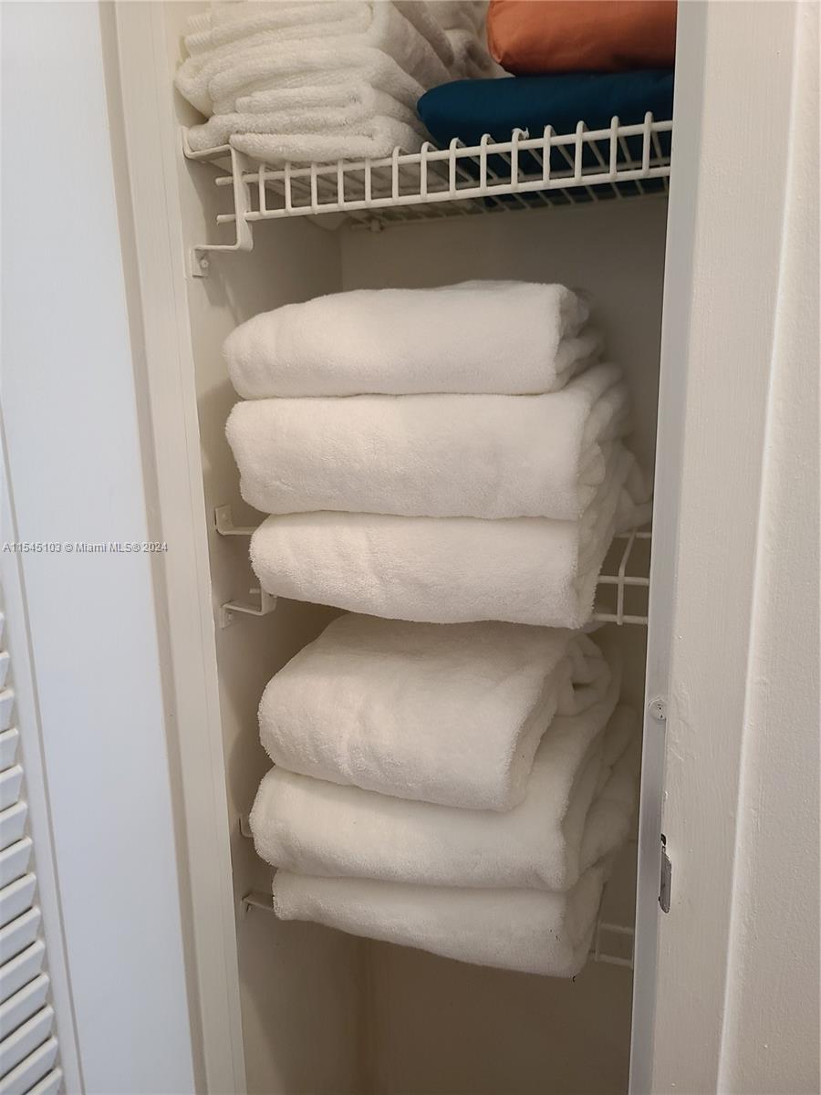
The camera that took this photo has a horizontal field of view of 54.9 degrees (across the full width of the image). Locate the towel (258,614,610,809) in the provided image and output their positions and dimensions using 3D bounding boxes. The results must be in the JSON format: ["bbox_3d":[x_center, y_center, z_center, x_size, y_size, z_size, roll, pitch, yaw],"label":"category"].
[{"bbox_3d":[0.036,0.131,0.842,0.253,0.095,0.330,4,13,24],"label":"towel"}]

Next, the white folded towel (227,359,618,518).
[{"bbox_3d":[0.045,-0.110,0.788,0.310,0.102,0.350,3,12,20],"label":"white folded towel"}]

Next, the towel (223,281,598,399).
[{"bbox_3d":[0.026,-0.193,0.766,0.280,0.086,0.330,3,12,20],"label":"towel"}]

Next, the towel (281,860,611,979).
[{"bbox_3d":[0.062,0.290,0.855,0.290,0.077,0.350,3,12,20],"label":"towel"}]

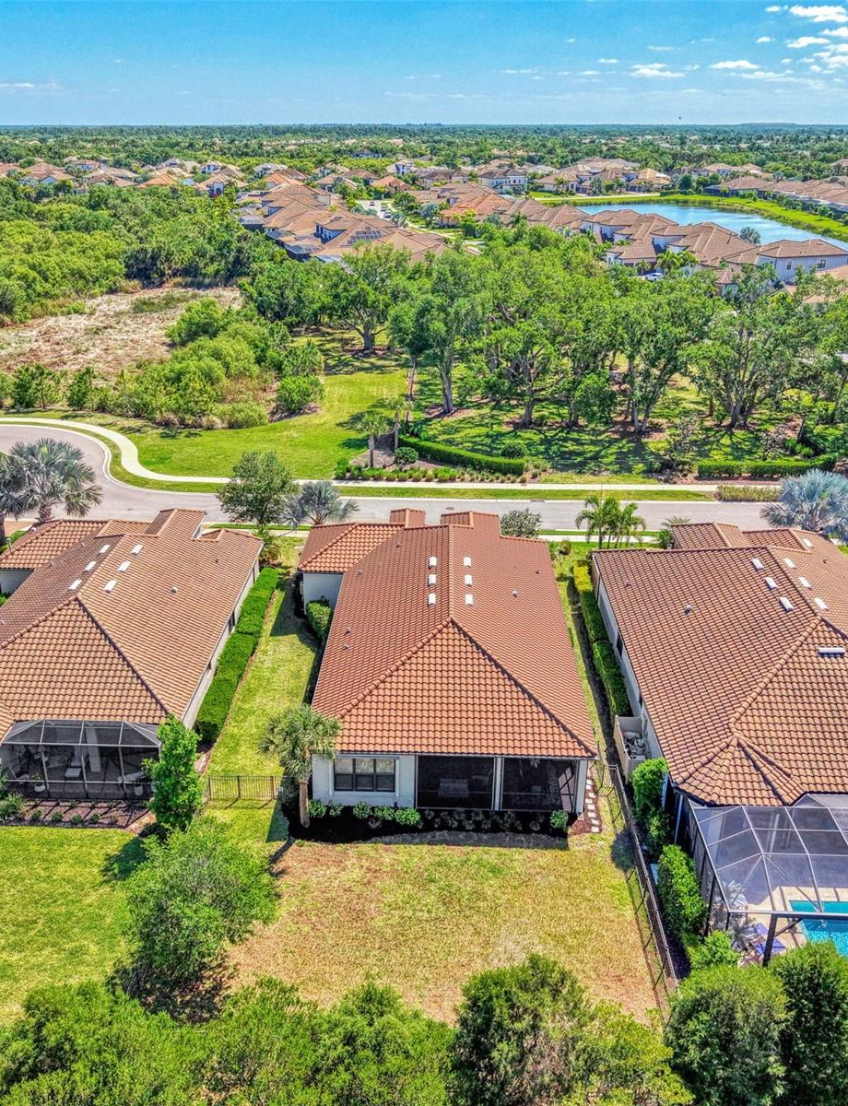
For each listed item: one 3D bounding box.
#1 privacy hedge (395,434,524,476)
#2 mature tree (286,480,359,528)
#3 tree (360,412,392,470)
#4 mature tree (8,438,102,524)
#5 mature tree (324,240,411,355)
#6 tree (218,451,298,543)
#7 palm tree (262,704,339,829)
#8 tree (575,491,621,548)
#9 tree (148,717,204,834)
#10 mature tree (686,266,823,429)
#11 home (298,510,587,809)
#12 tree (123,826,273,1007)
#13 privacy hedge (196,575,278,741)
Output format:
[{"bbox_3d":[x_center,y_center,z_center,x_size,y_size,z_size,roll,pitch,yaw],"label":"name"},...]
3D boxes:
[{"bbox_3d":[3.200,-8.790,93.808,13.500,1.200,2.200,15,27,31],"label":"privacy hedge"},{"bbox_3d":[-7.588,-2.961,76.400,5.480,4.630,5.480,0,23,0],"label":"mature tree"},{"bbox_3d":[-4.416,-10.240,92.765,2.910,5.360,2.910,0,23,0],"label":"tree"},{"bbox_3d":[-28.110,-4.709,77.382,6.900,7.800,6.900,0,23,0],"label":"mature tree"},{"bbox_3d":[-7.732,-34.783,139.399,11.870,14.460,11.870,0,23,0],"label":"mature tree"},{"bbox_3d":[-12.300,-4.195,75.239,5.600,7.100,5.600,0,23,0],"label":"tree"},{"bbox_3d":[-5.365,9.646,45.309,3.300,6.050,3.300,0,23,0],"label":"palm tree"},{"bbox_3d":[12.753,-2.106,74.563,3.310,4.480,3.310,0,23,0],"label":"tree"},{"bbox_3d":[-11.066,9.746,45.396,2.450,5.800,2.450,0,23,0],"label":"tree"},{"bbox_3d":[32.700,-20.313,102.528,13.300,15.700,13.000,0,23,0],"label":"mature tree"},{"bbox_3d":[-0.018,3.432,57.455,15.800,6.800,27.500,0,23,1],"label":"home"},{"bbox_3d":[-7.999,12.806,36.610,5.450,6.410,5.450,0,23,0],"label":"tree"},{"bbox_3d":[-10.500,5.367,59.949,1.350,1.300,19.200,1,23,1],"label":"privacy hedge"}]

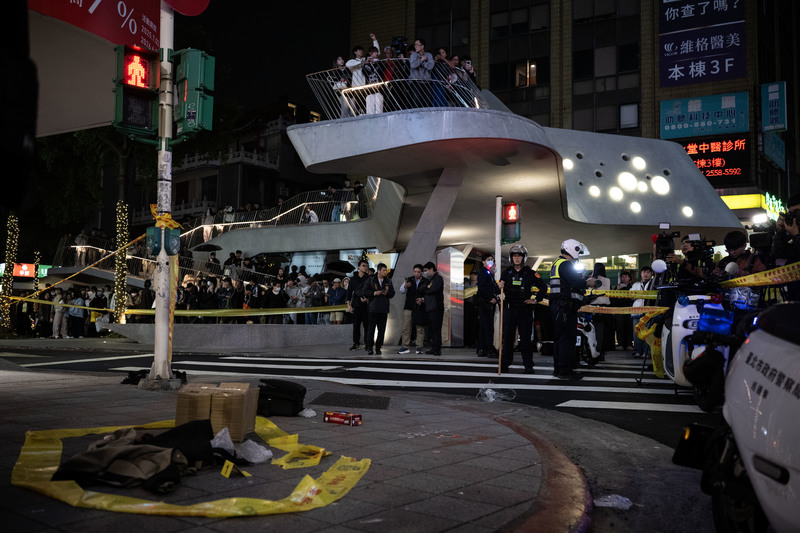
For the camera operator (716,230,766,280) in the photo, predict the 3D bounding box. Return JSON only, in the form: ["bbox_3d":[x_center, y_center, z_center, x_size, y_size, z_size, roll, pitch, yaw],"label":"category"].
[{"bbox_3d":[3.074,0.450,6.200,0.550,1.640,0.480,-1,-3,20],"label":"camera operator"}]

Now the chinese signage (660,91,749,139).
[{"bbox_3d":[14.487,-7.176,32.851,3.854,1.855,0.250,-1,-4,27],"label":"chinese signage"}]

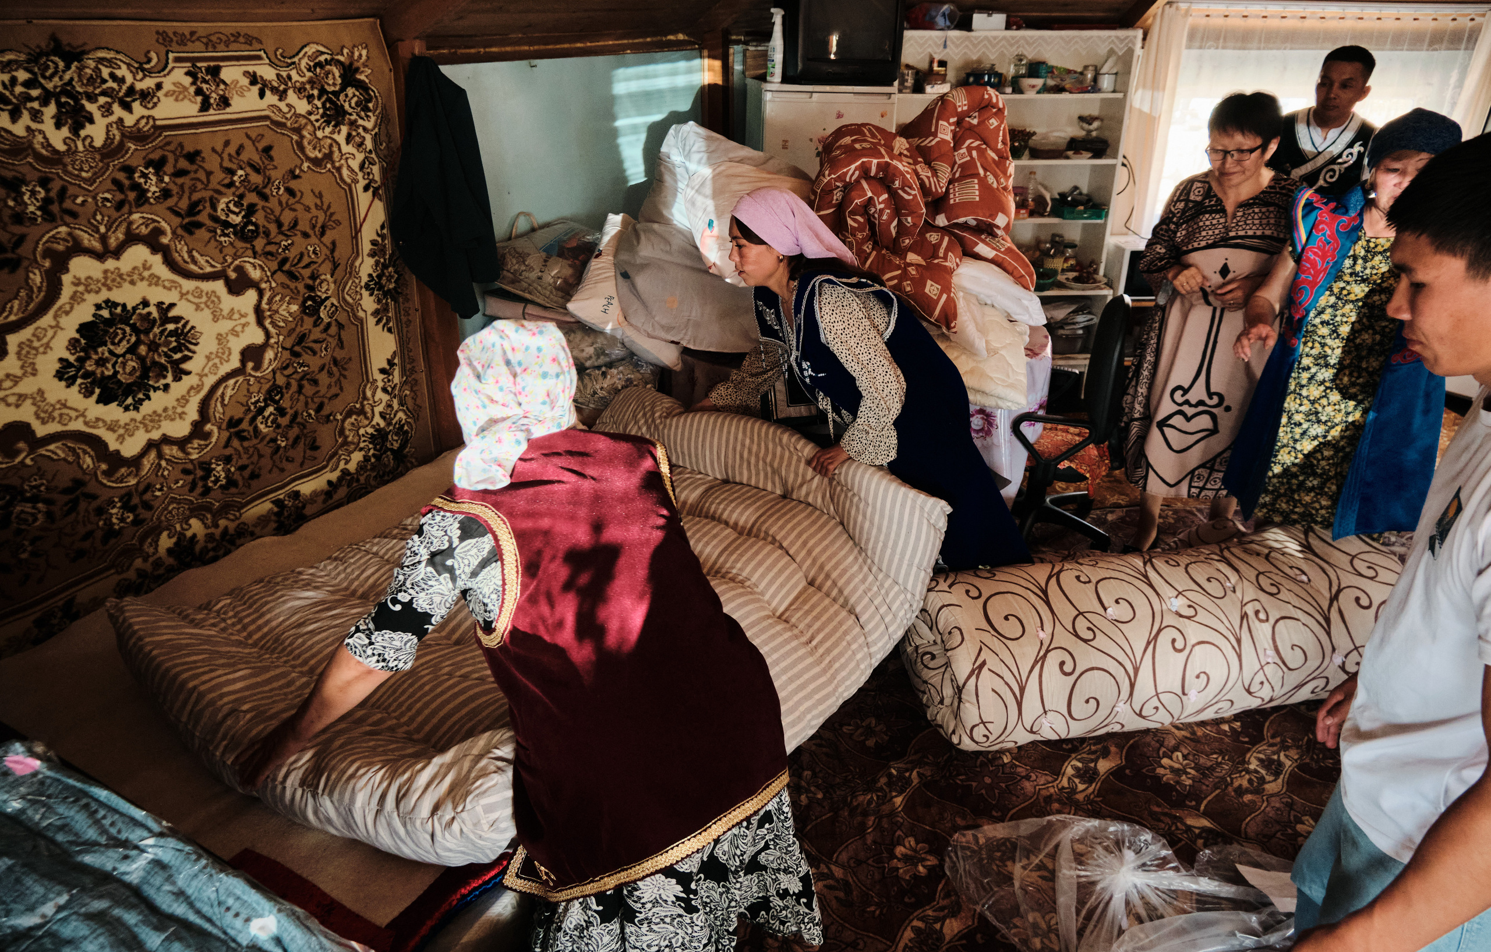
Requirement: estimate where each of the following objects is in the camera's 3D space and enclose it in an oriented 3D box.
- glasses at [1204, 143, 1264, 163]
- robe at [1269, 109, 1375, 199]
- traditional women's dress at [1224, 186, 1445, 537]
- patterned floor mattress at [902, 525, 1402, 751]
[{"bbox_3d":[1.518,-0.994,2.930,0.135,0.045,0.140,-32,38,-28],"label":"glasses"},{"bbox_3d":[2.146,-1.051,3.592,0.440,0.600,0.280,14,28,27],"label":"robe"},{"bbox_3d":[1.915,-0.305,3.086,0.580,1.370,0.420,21,31,37],"label":"traditional women's dress"},{"bbox_3d":[1.164,0.421,2.753,1.380,0.380,0.430,-5,25,-12],"label":"patterned floor mattress"}]

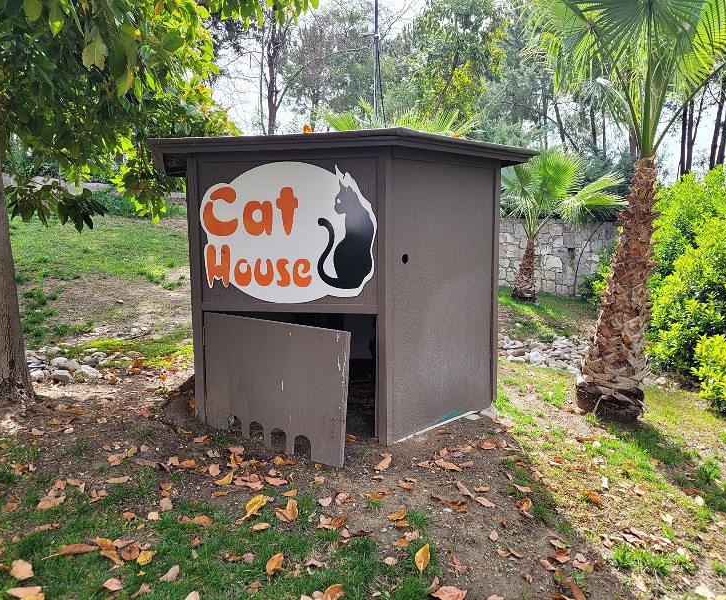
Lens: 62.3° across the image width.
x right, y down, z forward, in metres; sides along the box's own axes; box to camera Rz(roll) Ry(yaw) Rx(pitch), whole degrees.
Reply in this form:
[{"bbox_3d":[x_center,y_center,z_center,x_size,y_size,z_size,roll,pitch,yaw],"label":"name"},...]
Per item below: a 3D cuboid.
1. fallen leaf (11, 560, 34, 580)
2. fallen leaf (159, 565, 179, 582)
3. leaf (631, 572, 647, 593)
[{"bbox_3d":[-1.454,1.152,2.558,0.100,0.030,0.115,0,17,0],"label":"fallen leaf"},{"bbox_3d":[-0.784,1.102,2.421,0.041,0.030,0.091,8,10,32],"label":"fallen leaf"},{"bbox_3d":[1.148,1.173,2.494,0.040,0.030,0.089,1,9,-10],"label":"leaf"}]

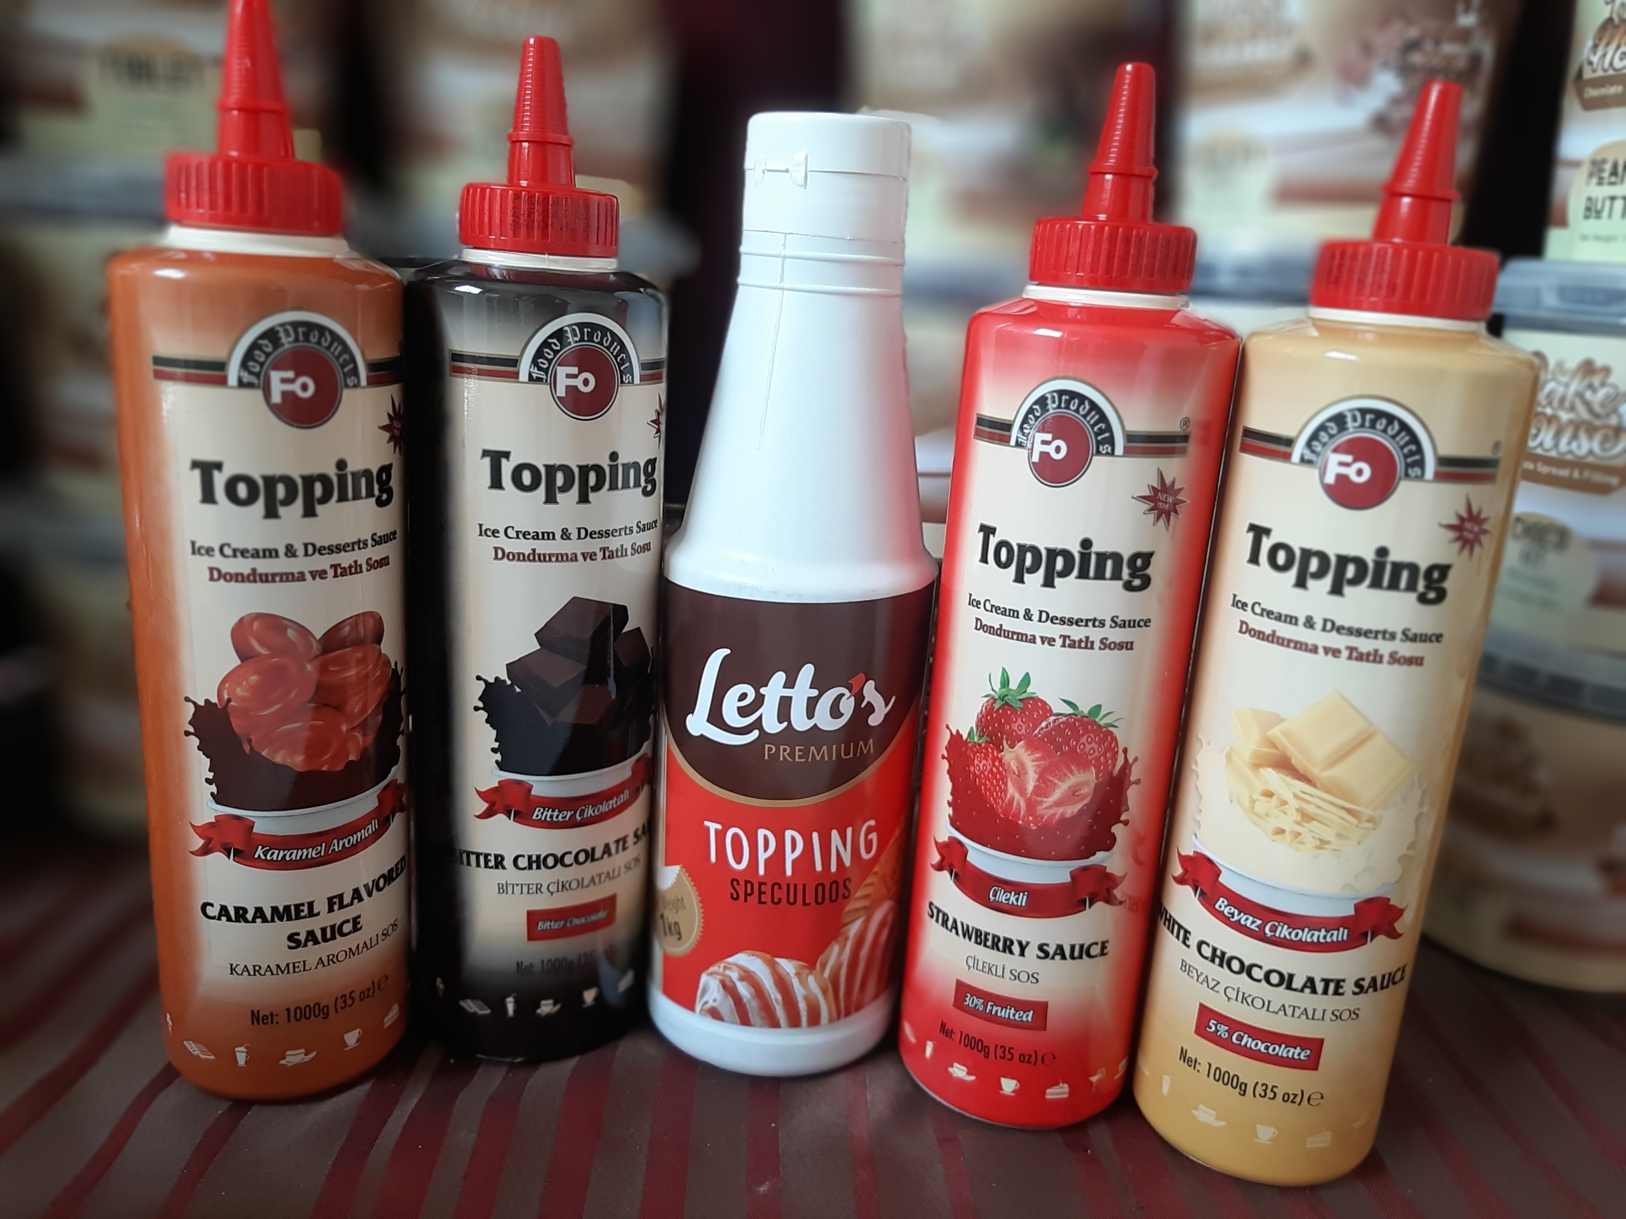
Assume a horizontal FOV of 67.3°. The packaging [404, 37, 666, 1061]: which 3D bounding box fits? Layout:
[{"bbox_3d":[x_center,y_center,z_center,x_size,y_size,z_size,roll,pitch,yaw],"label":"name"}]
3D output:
[{"bbox_3d":[-0.079,-0.008,0.351,0.069,0.290,0.069,-4,17,-29],"label":"packaging"}]

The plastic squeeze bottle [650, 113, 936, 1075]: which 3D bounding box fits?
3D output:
[{"bbox_3d":[-0.004,-0.002,0.375,0.082,0.276,0.082,2,15,-7],"label":"plastic squeeze bottle"}]

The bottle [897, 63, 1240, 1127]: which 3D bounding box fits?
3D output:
[{"bbox_3d":[0.069,0.006,0.337,0.069,0.290,0.069,9,15,18],"label":"bottle"}]

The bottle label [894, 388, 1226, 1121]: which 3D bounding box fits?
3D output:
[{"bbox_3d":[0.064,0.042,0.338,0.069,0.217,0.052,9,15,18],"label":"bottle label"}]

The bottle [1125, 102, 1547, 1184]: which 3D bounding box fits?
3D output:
[{"bbox_3d":[0.142,0.013,0.333,0.069,0.290,0.069,11,16,24],"label":"bottle"}]

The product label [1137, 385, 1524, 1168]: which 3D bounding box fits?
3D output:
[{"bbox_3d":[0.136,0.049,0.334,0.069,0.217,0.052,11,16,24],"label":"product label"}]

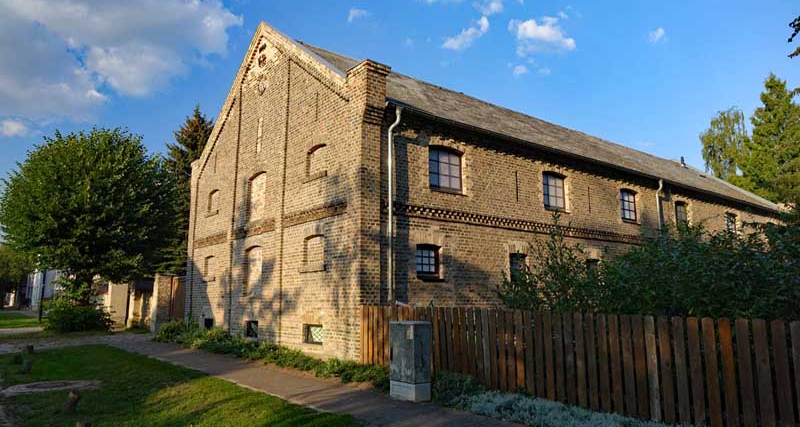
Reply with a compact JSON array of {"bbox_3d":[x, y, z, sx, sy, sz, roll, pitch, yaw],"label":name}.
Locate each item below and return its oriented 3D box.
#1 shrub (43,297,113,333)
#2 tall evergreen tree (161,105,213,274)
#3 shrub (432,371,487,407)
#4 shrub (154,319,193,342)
[{"bbox_3d":[-13.832,4.372,22.914,2.700,1.430,2.400,5,-11,-30],"label":"shrub"},{"bbox_3d":[-10.569,-0.079,27.222,5.000,11.600,5.000,4,-10,-21],"label":"tall evergreen tree"},{"bbox_3d":[0.846,2.450,7.685,0.700,0.440,0.850,7,-12,-38],"label":"shrub"},{"bbox_3d":[-7.778,4.068,18.499,0.850,0.650,1.600,7,-12,-38],"label":"shrub"}]

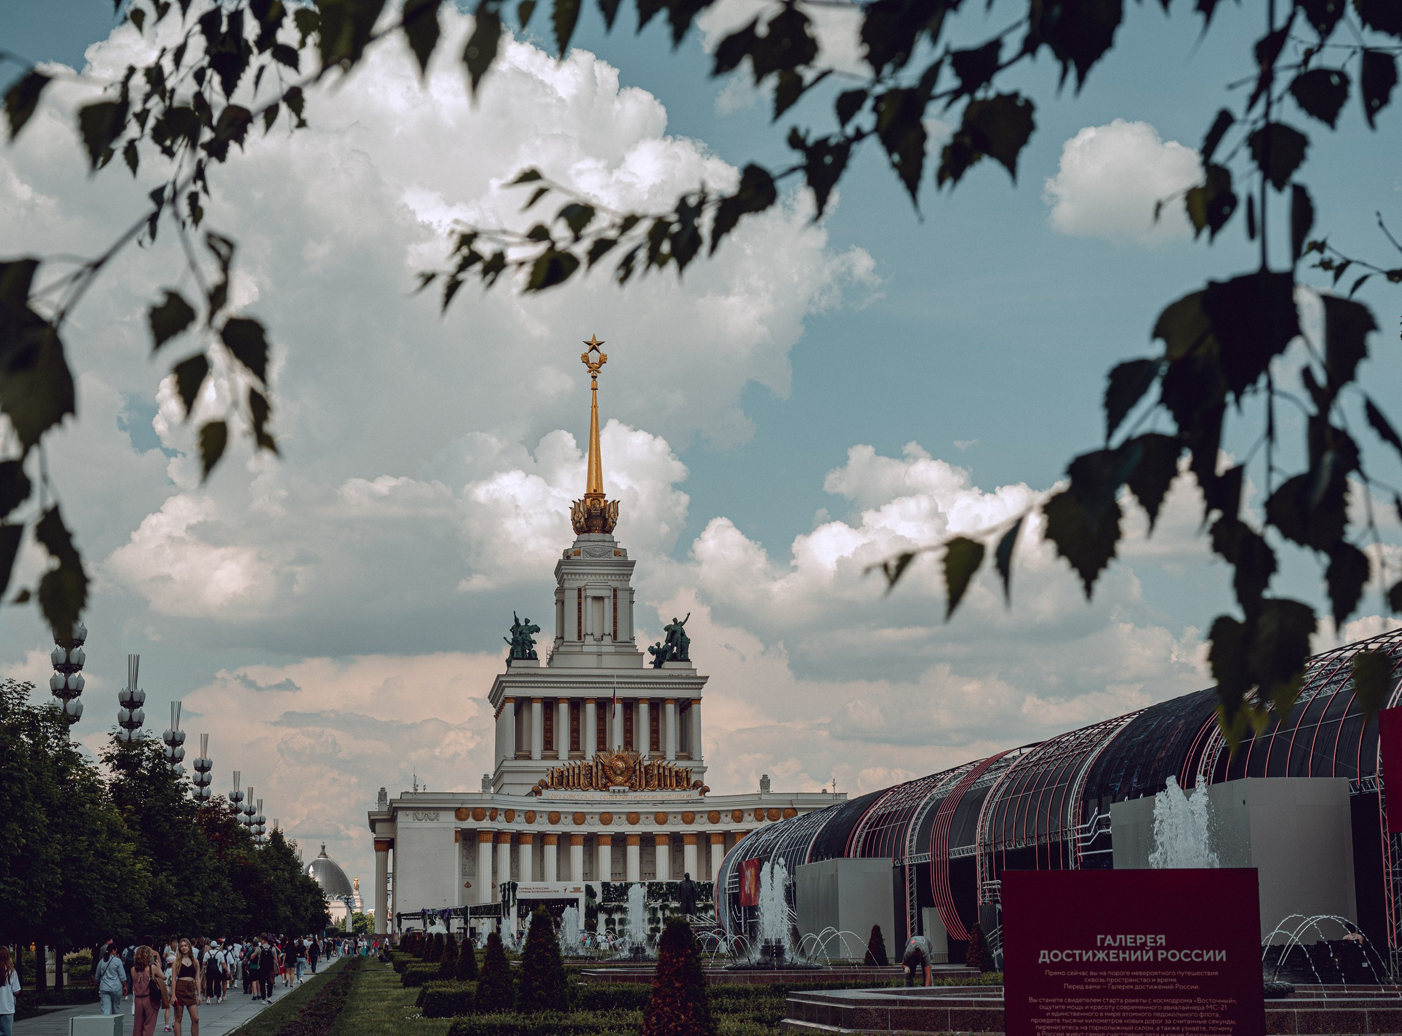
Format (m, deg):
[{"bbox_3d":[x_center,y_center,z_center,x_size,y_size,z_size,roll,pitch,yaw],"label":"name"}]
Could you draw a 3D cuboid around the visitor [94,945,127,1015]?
[{"bbox_3d":[-10.951,8.743,36.178,0.550,1.640,0.380,0,-12,-3],"label":"visitor"}]

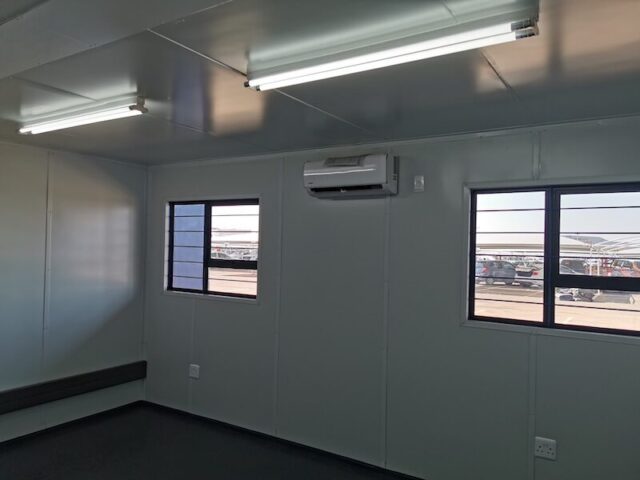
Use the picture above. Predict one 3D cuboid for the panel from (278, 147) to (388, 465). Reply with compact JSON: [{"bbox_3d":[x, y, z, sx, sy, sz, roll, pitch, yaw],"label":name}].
[{"bbox_3d":[0.086,0.488,4.013,1.020,2.380,0.050,1,-1,32],"label":"panel"}]

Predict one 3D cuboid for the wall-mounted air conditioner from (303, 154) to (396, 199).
[{"bbox_3d":[0.230,-0.472,3.792,0.700,0.285,0.205,1,-1,32],"label":"wall-mounted air conditioner"}]

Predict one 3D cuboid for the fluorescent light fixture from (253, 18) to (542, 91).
[{"bbox_3d":[0.193,-0.713,1.921,1.200,0.090,0.110,1,-1,32],"label":"fluorescent light fixture"}]

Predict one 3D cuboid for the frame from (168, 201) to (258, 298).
[{"bbox_3d":[-1.026,0.072,4.770,1.190,0.895,0.060,1,-1,32],"label":"frame"}]

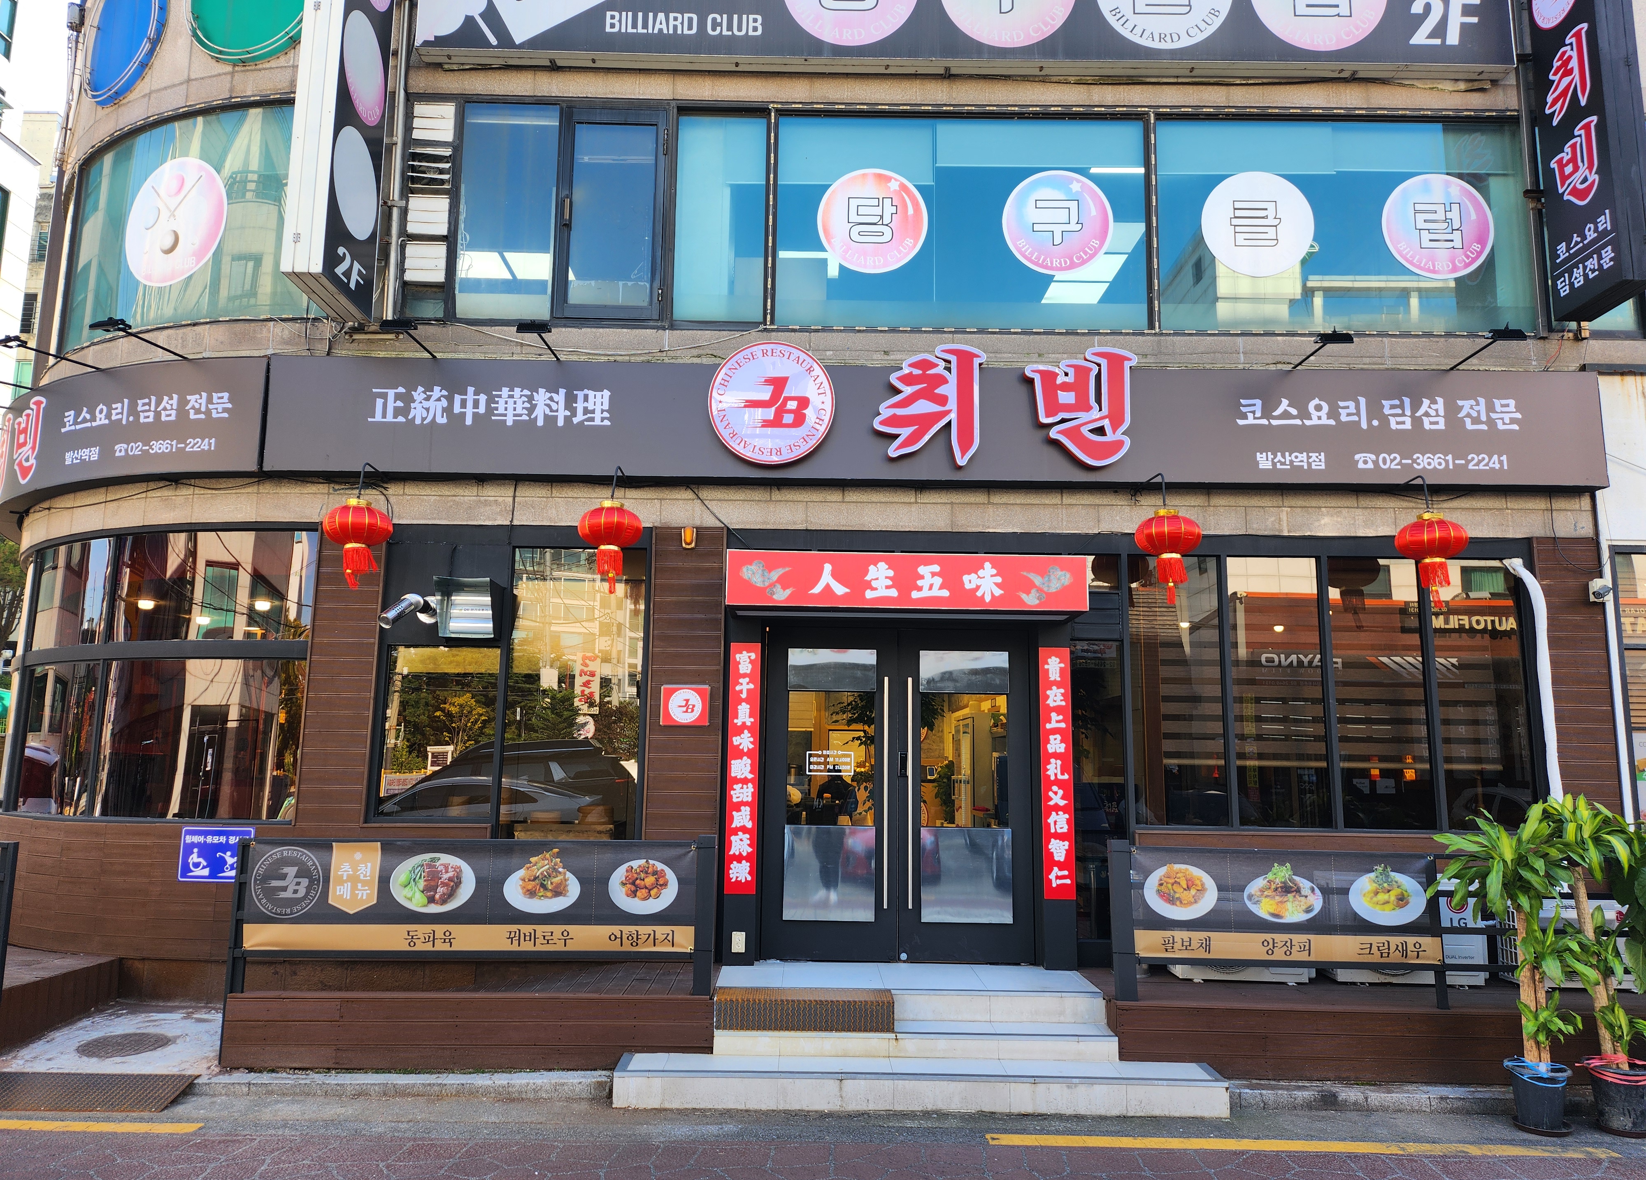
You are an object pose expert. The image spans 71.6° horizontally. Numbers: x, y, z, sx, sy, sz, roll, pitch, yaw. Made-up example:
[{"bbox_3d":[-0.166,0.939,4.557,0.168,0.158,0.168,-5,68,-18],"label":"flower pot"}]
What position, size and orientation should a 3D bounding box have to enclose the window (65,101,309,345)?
[{"bbox_3d":[-4.765,-2.684,8.554,2.640,1.620,0.300,-2,-9,21],"label":"window"}]

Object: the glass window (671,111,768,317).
[{"bbox_3d":[-0.731,-2.644,8.176,0.660,1.570,0.100,1,-9,0],"label":"glass window"}]

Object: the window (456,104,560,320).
[{"bbox_3d":[-2.248,-2.699,8.176,0.668,1.616,0.070,1,-8,0],"label":"window"}]

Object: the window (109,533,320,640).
[{"bbox_3d":[-4.250,-0.024,7.883,1.609,0.756,0.150,-1,-8,13],"label":"window"}]

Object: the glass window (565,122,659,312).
[{"bbox_3d":[-1.519,-2.693,8.240,0.616,1.463,0.080,0,-9,0],"label":"glass window"}]

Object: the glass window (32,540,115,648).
[{"bbox_3d":[-5.524,0.038,8.367,1.080,0.790,0.100,-5,-10,31],"label":"glass window"}]

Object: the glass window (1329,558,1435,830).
[{"bbox_3d":[3.750,0.677,7.668,0.616,1.825,0.080,0,-9,0],"label":"glass window"}]

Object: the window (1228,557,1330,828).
[{"bbox_3d":[3.063,0.671,7.673,0.612,1.823,0.080,0,-9,0],"label":"window"}]

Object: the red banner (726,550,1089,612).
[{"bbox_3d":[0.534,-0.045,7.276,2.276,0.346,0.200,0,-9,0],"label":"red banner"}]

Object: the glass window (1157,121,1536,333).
[{"bbox_3d":[3.700,-2.584,8.150,2.625,1.572,0.070,1,-8,0],"label":"glass window"}]

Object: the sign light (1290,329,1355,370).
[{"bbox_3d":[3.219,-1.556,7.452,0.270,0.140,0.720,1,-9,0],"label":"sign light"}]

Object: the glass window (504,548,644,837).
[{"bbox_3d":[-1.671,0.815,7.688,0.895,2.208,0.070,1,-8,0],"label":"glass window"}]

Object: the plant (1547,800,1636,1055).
[{"bbox_3d":[3.936,1.797,5.763,0.540,1.500,0.500,1,-9,0],"label":"plant"}]

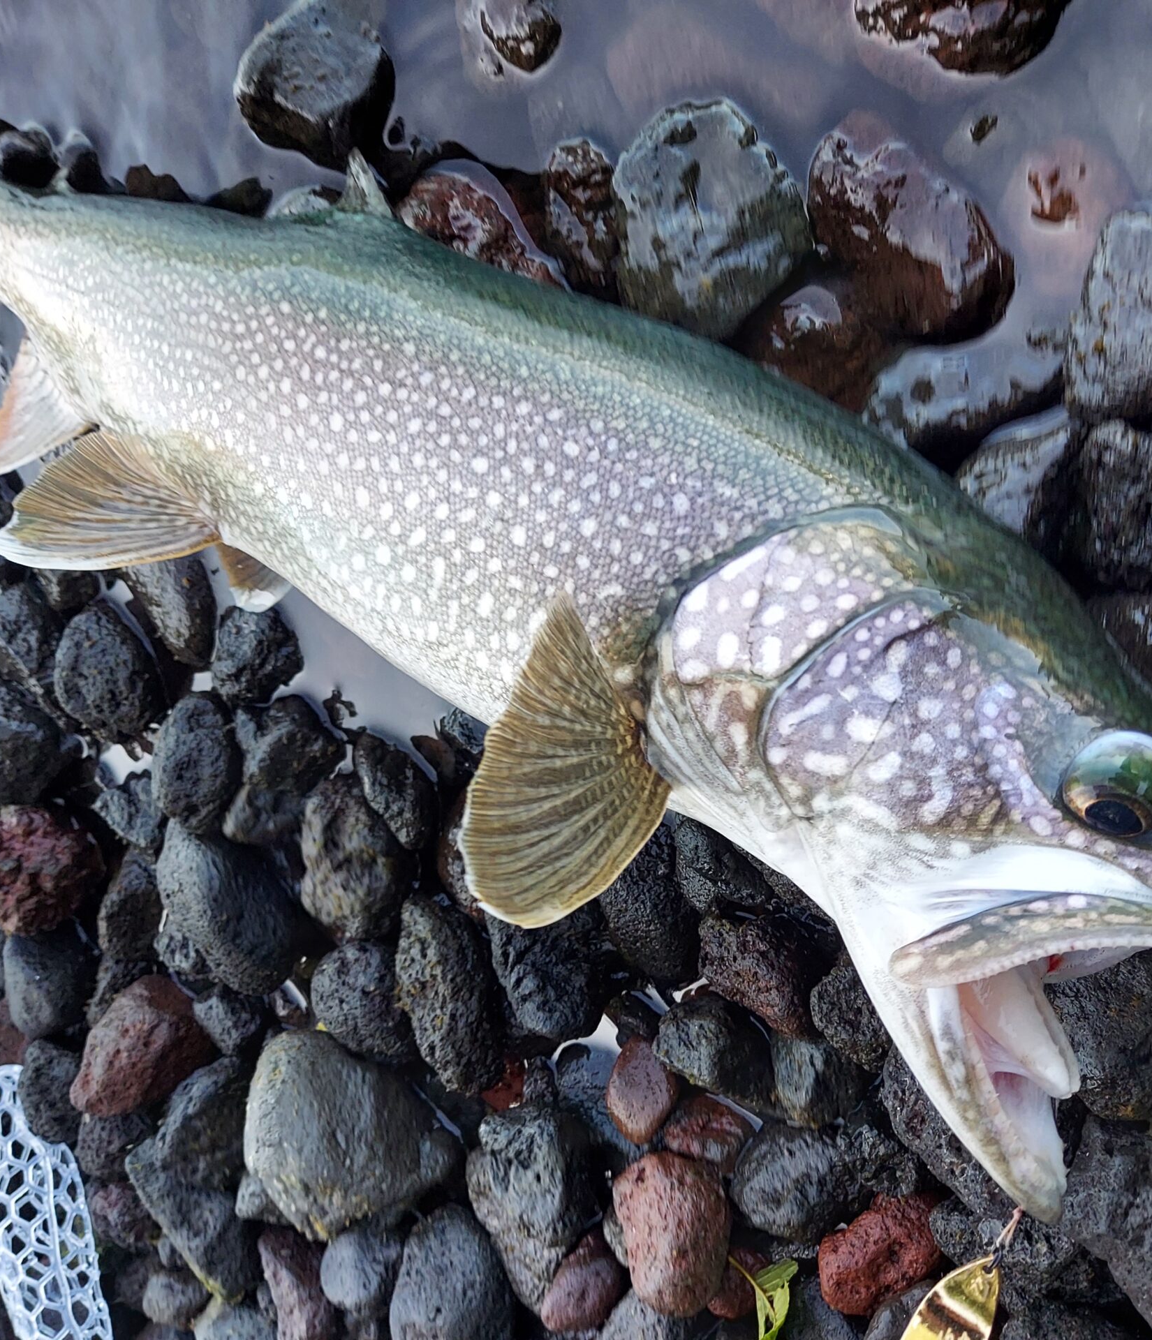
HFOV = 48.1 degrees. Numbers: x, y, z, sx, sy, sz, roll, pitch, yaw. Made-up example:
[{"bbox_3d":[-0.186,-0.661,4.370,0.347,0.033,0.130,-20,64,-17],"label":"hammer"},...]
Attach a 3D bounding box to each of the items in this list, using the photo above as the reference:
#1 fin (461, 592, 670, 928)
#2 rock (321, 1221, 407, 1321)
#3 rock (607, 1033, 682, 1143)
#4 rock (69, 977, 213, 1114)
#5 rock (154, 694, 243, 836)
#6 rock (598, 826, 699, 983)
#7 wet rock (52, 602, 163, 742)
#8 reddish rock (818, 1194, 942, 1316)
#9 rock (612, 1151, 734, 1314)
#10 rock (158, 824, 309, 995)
[{"bbox_3d":[-0.003,0.028,0.333,0.051,0.020,0.080,39,112,17],"label":"fin"},{"bbox_3d":[-0.083,0.234,0.502,0.036,0.029,0.036,0,90,38],"label":"rock"},{"bbox_3d":[0.021,0.130,0.400,0.022,0.021,0.034,-2,89,40],"label":"rock"},{"bbox_3d":[-0.183,0.159,0.545,0.076,0.051,0.054,-50,61,29],"label":"rock"},{"bbox_3d":[-0.156,0.039,0.532,0.036,0.036,0.058,-6,86,40],"label":"rock"},{"bbox_3d":[0.022,0.072,0.399,0.032,0.031,0.049,-23,76,38],"label":"rock"},{"bbox_3d":[-0.211,0.000,0.582,0.049,0.044,0.065,-28,73,37],"label":"wet rock"},{"bbox_3d":[0.078,0.152,0.334,0.028,0.027,0.041,51,120,28],"label":"reddish rock"},{"bbox_3d":[0.030,0.180,0.413,0.040,0.034,0.051,0,90,38],"label":"rock"},{"bbox_3d":[-0.152,0.105,0.572,0.083,0.056,0.066,42,114,30],"label":"rock"}]

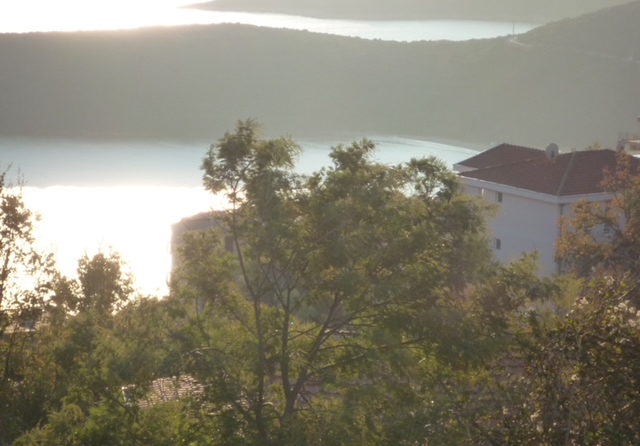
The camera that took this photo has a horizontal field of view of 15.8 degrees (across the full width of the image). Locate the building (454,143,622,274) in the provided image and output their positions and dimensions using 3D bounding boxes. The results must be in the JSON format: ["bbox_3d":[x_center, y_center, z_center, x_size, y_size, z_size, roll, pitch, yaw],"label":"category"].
[{"bbox_3d":[16.049,-0.490,149.930,13.000,9.127,14.600,-5,11,-32],"label":"building"}]

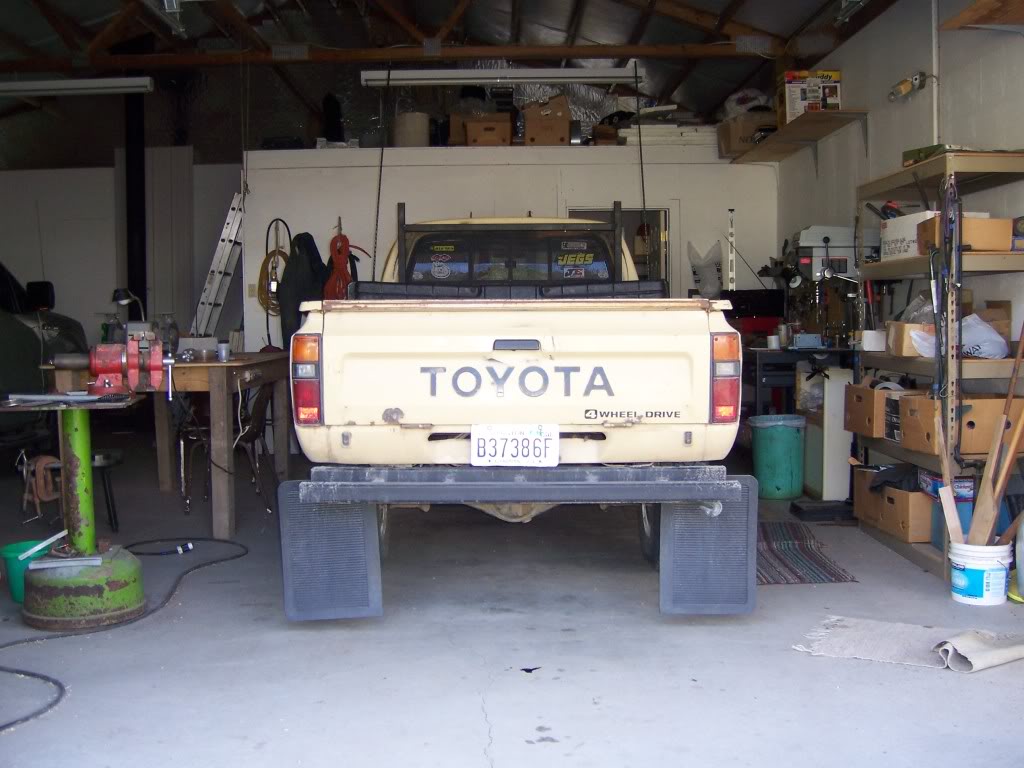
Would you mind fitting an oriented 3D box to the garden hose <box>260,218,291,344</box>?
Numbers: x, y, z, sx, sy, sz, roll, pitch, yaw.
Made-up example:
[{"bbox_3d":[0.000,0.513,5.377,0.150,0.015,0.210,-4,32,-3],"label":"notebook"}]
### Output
[{"bbox_3d":[-1.986,-0.863,8.961,0.260,1.060,0.100,0,4,0],"label":"garden hose"}]

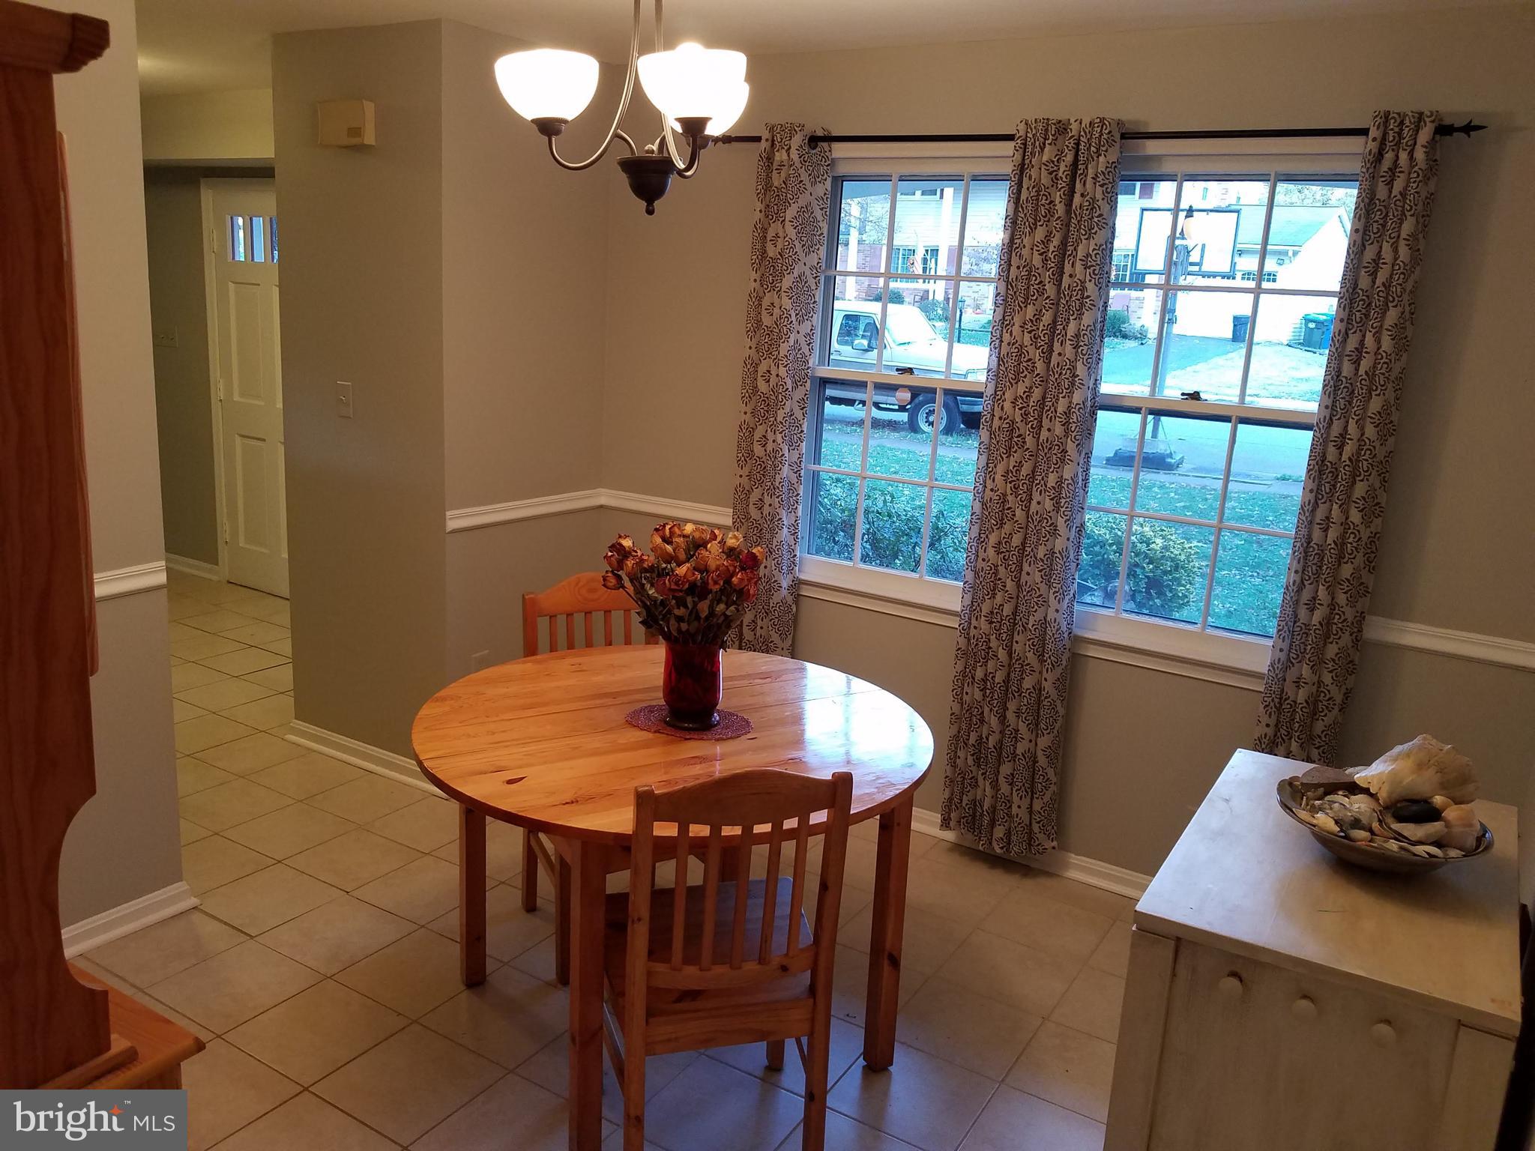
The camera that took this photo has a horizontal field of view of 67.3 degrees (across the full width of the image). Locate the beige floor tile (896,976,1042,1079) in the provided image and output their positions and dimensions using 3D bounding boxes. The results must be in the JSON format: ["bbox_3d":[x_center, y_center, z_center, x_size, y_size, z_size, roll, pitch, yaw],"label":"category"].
[{"bbox_3d":[0.471,1.090,2.769,0.300,0.012,0.300,11,15,30],"label":"beige floor tile"}]

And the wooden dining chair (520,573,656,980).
[{"bbox_3d":[-0.405,0.524,3.117,0.430,0.930,0.490,-2,15,-25],"label":"wooden dining chair"}]

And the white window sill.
[{"bbox_3d":[0.757,0.136,3.595,1.601,0.136,0.080,12,15,29],"label":"white window sill"}]

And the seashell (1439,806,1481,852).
[{"bbox_3d":[1.032,0.378,1.718,0.060,0.058,0.047,12,15,32],"label":"seashell"}]

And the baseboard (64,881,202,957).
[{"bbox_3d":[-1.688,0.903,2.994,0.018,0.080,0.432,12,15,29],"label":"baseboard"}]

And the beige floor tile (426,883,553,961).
[{"bbox_3d":[-0.718,0.951,3.147,0.298,0.015,0.298,11,15,29],"label":"beige floor tile"}]

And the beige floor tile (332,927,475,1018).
[{"bbox_3d":[-0.891,1.016,2.946,0.299,0.010,0.299,12,15,29],"label":"beige floor tile"}]

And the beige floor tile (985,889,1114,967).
[{"bbox_3d":[0.826,1.037,3.401,0.295,0.010,0.295,12,15,29],"label":"beige floor tile"}]

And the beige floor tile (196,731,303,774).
[{"bbox_3d":[-1.844,0.644,4.136,0.298,0.015,0.298,11,15,29],"label":"beige floor tile"}]

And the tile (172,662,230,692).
[{"bbox_3d":[-2.458,0.441,4.830,0.298,0.015,0.298,11,15,29],"label":"tile"}]

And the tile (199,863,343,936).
[{"bbox_3d":[-1.365,0.888,3.154,0.300,0.012,0.300,11,15,30],"label":"tile"}]

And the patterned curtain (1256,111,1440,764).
[{"bbox_3d":[1.457,-0.063,2.973,0.210,2.140,0.100,11,15,30],"label":"patterned curtain"}]

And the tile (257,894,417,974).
[{"bbox_3d":[-1.145,0.961,3.087,0.295,0.010,0.295,12,15,29],"label":"tile"}]

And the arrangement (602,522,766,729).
[{"bbox_3d":[-0.164,0.118,2.623,0.360,0.450,0.330,4,13,-1],"label":"arrangement"}]

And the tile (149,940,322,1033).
[{"bbox_3d":[-1.283,0.997,2.790,0.298,0.015,0.298,11,15,29],"label":"tile"}]

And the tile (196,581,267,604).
[{"bbox_3d":[-2.900,0.110,6.162,0.299,0.010,0.299,12,15,29],"label":"tile"}]

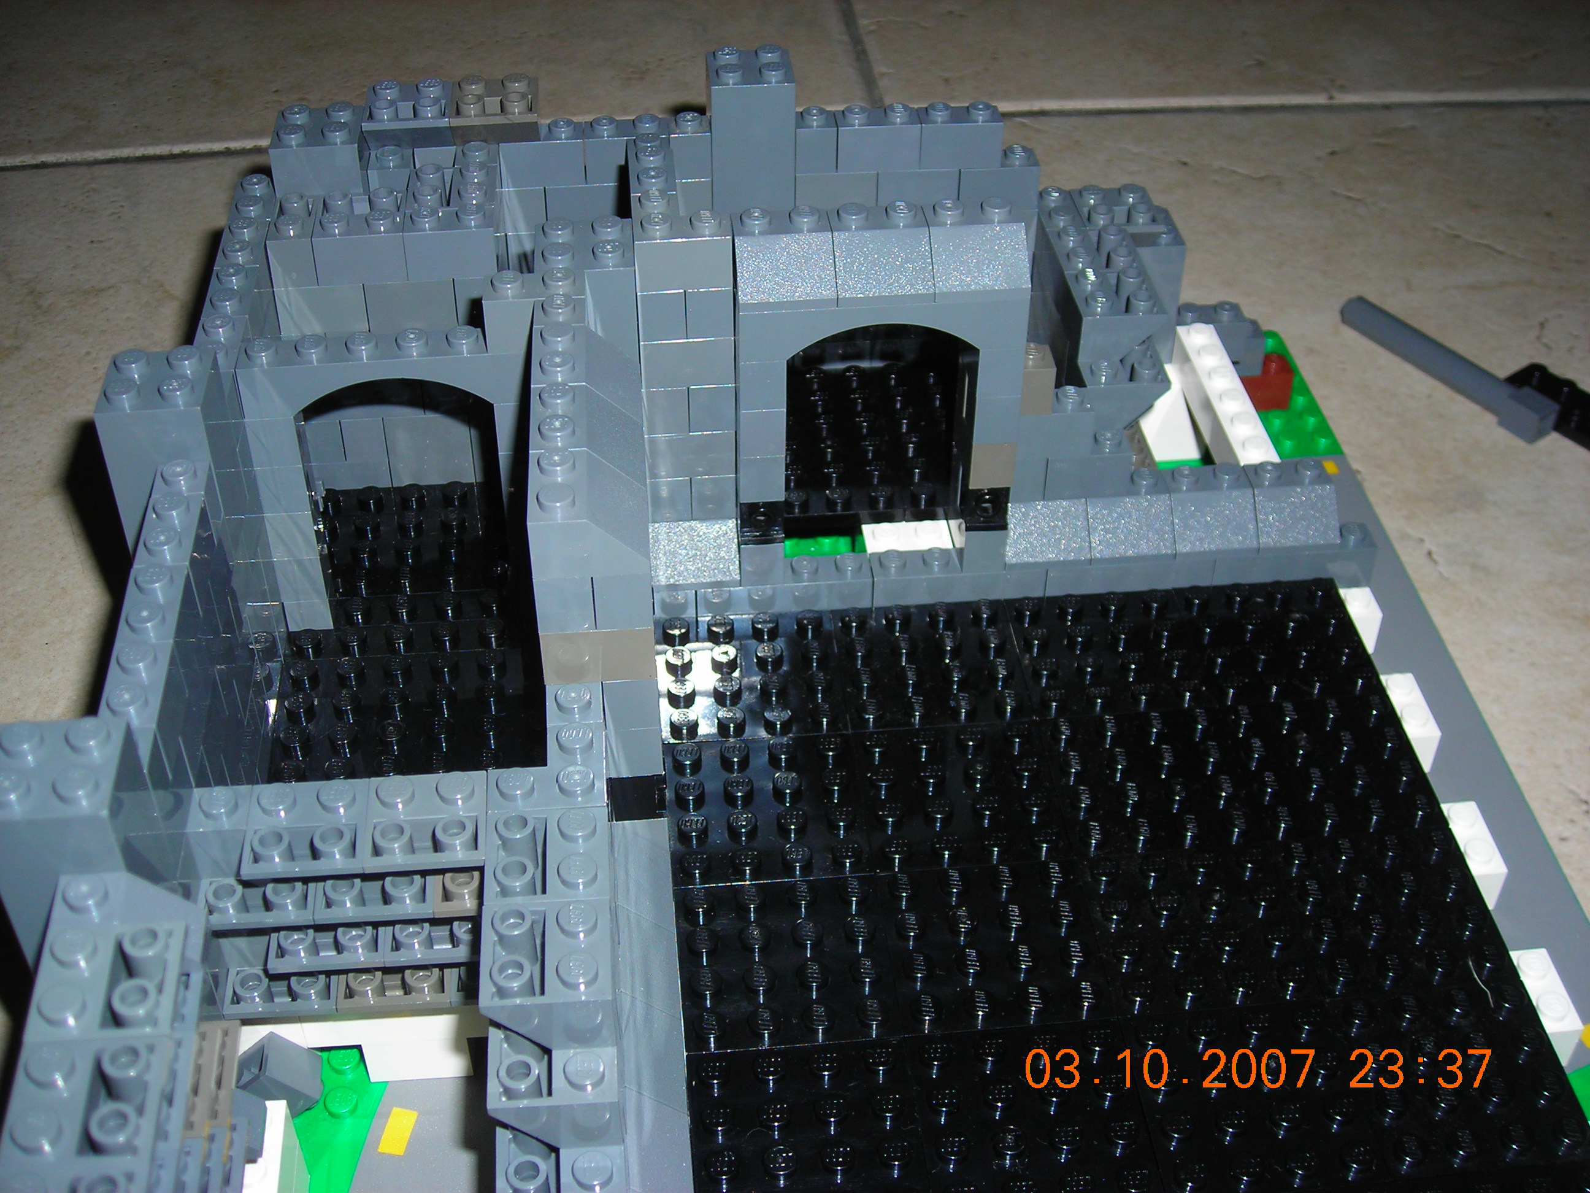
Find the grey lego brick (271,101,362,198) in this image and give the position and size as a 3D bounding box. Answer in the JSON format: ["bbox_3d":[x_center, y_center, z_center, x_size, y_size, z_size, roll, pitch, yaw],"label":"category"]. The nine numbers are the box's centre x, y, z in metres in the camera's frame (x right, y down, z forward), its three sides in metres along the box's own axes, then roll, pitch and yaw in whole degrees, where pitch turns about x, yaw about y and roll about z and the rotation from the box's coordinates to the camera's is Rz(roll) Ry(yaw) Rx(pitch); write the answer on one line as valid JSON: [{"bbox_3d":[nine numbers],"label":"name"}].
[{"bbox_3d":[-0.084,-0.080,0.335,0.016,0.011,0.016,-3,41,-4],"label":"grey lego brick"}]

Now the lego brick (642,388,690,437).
[{"bbox_3d":[-0.022,-0.035,0.326,0.008,0.010,0.008,-4,41,-4],"label":"lego brick"}]

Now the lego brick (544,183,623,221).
[{"bbox_3d":[-0.039,-0.077,0.361,0.016,0.011,0.008,-3,40,-5],"label":"lego brick"}]

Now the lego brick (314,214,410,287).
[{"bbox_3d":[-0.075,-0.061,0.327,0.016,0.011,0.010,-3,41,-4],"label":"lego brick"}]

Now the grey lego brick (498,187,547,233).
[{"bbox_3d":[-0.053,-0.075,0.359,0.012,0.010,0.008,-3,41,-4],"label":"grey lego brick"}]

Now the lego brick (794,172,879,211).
[{"bbox_3d":[0.008,-0.080,0.365,0.016,0.011,0.008,-3,40,-5],"label":"lego brick"}]

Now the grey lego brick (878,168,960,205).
[{"bbox_3d":[0.024,-0.081,0.367,0.016,0.011,0.008,-3,40,-5],"label":"grey lego brick"}]

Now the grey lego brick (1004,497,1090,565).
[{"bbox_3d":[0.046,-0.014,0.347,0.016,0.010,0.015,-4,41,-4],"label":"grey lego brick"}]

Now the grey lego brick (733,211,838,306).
[{"bbox_3d":[-0.002,-0.055,0.305,0.016,0.011,0.016,-4,41,-4],"label":"grey lego brick"}]

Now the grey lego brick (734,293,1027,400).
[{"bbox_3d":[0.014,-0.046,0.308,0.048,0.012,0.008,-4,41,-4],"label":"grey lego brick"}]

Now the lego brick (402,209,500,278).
[{"bbox_3d":[-0.059,-0.062,0.326,0.016,0.011,0.008,-4,41,-4],"label":"lego brick"}]

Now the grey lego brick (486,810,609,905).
[{"bbox_3d":[-0.031,0.036,0.242,0.016,0.011,0.016,-3,40,-5],"label":"grey lego brick"}]

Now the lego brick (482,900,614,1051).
[{"bbox_3d":[-0.030,0.046,0.230,0.016,0.011,0.016,-3,40,-5],"label":"lego brick"}]

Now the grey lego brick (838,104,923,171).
[{"bbox_3d":[0.016,-0.087,0.360,0.016,0.011,0.008,-3,40,-5],"label":"grey lego brick"}]

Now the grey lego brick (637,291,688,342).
[{"bbox_3d":[-0.022,-0.049,0.313,0.008,0.010,0.008,-4,41,-4],"label":"grey lego brick"}]

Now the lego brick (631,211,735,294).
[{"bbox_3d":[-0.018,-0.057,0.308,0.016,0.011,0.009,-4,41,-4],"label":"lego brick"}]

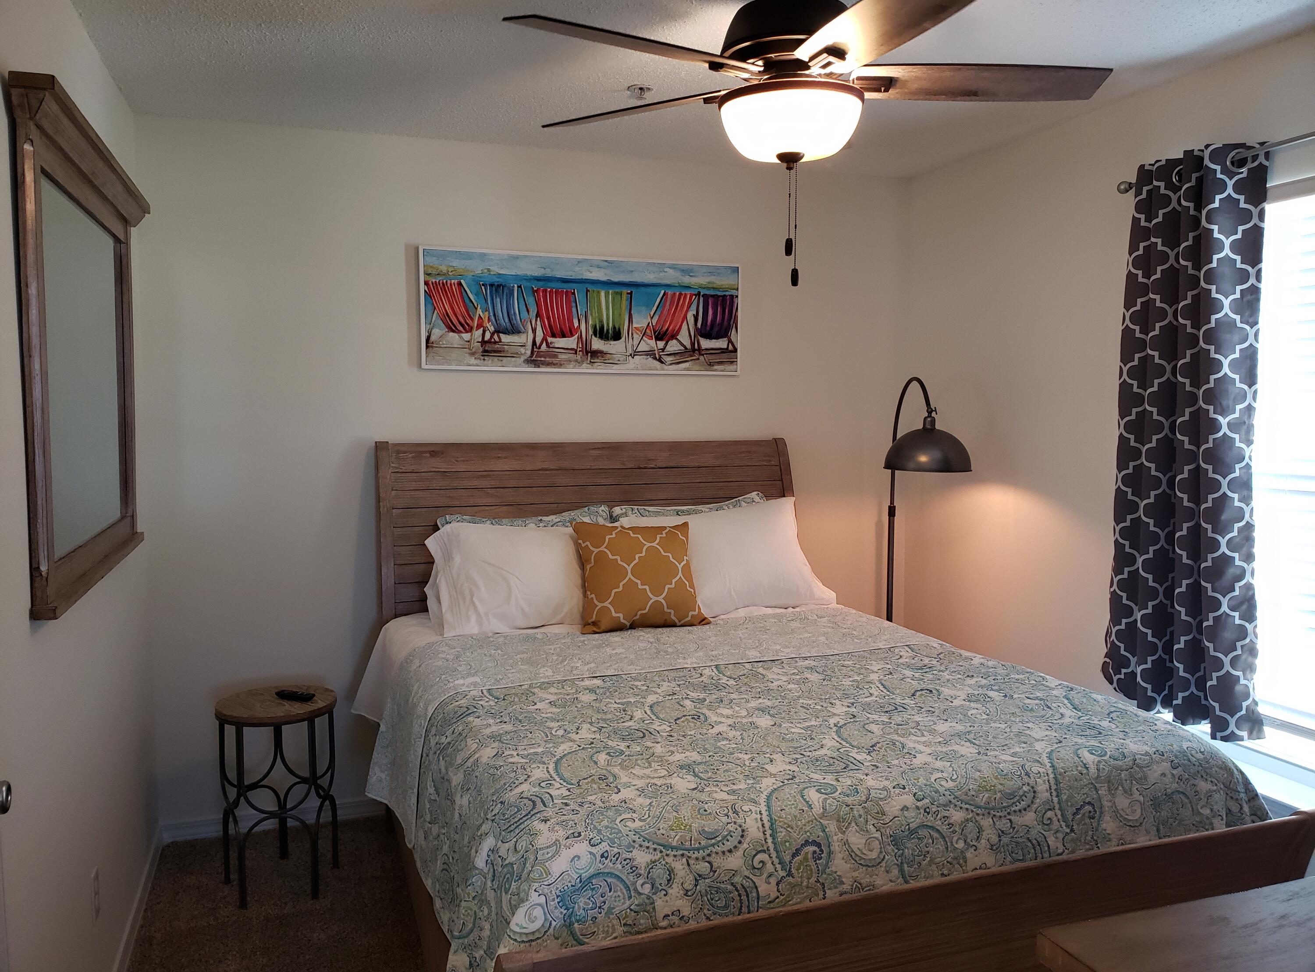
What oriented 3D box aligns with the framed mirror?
[{"bbox_3d":[-1.332,-0.287,2.373,0.082,1.000,1.180,0,4,-20],"label":"framed mirror"}]

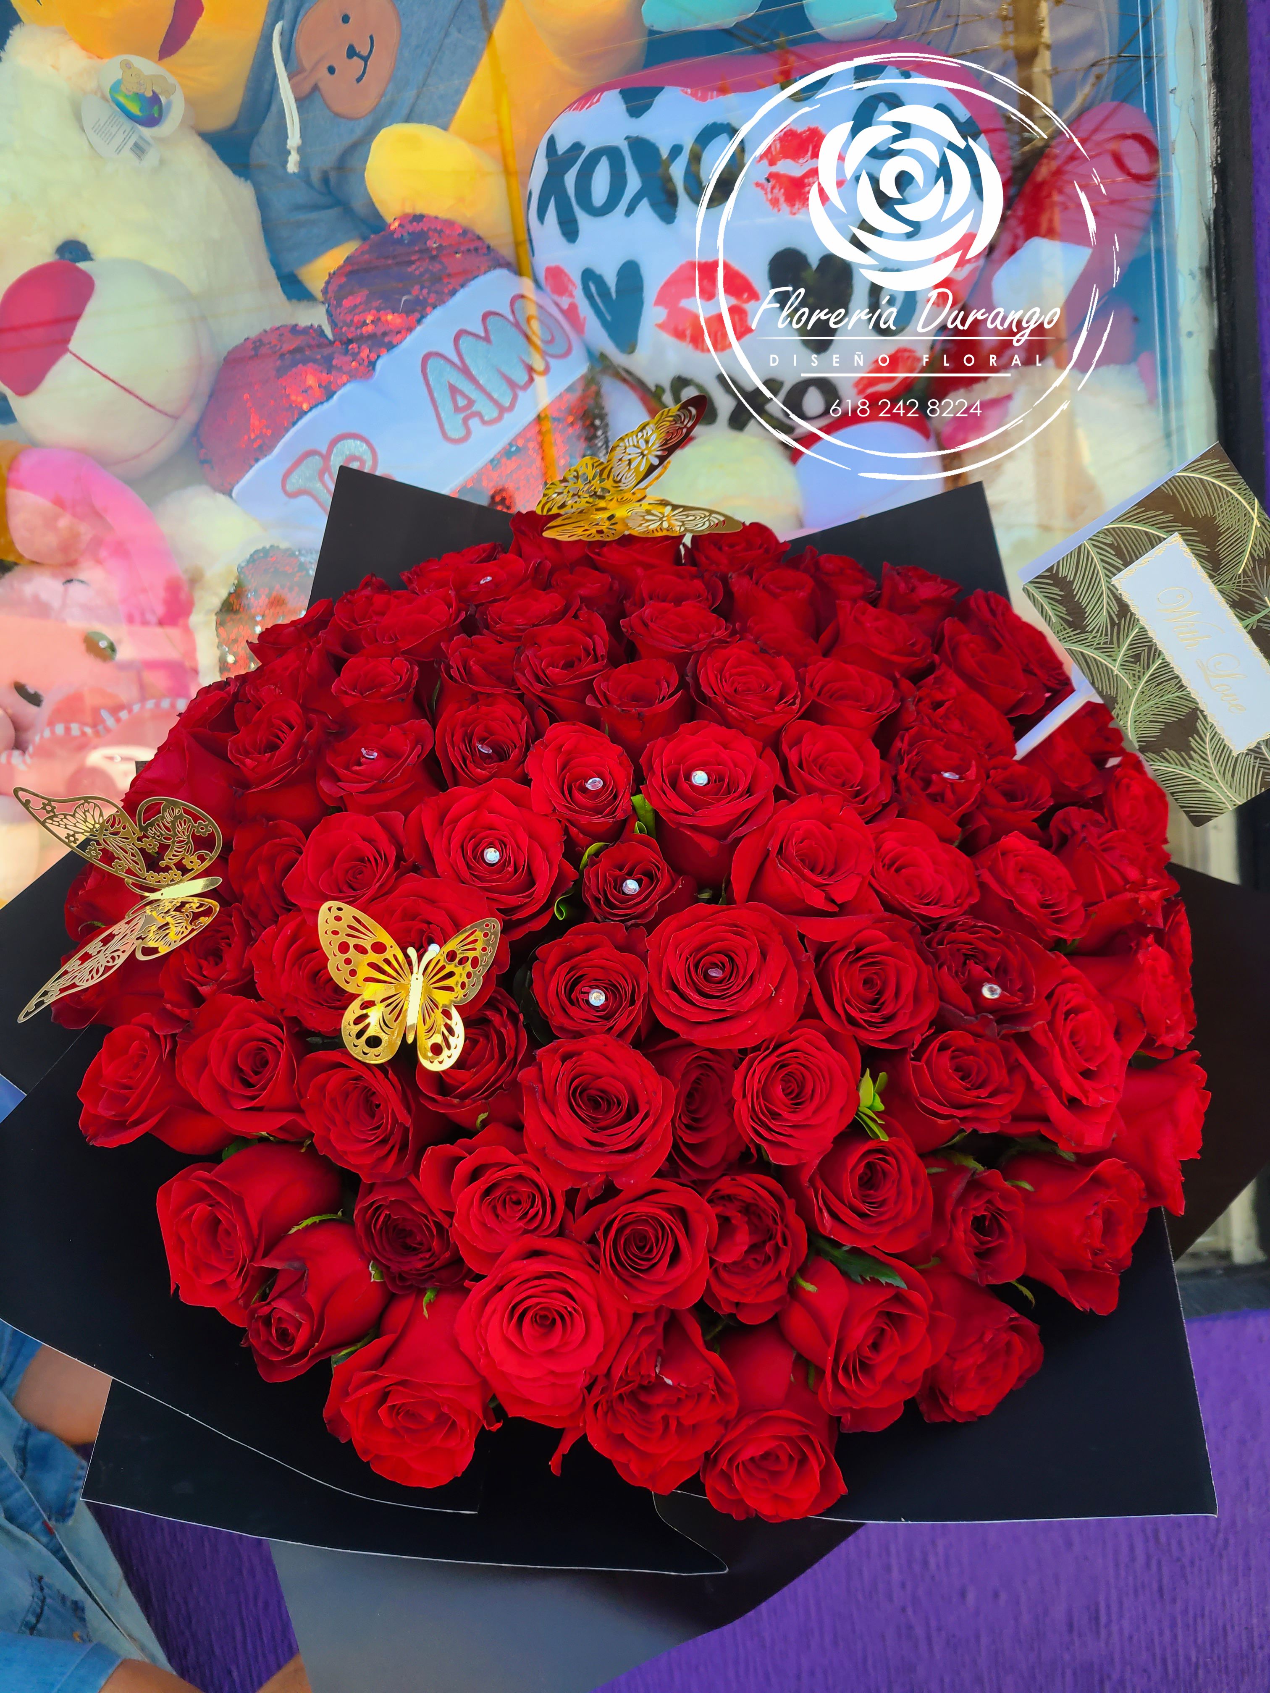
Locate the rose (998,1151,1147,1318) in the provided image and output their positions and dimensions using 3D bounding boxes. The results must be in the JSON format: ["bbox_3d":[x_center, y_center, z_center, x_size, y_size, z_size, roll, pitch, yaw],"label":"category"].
[{"bbox_3d":[0.194,0.174,0.575,0.061,0.061,0.055,0,-6,-35],"label":"rose"}]

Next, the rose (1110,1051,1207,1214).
[{"bbox_3d":[0.229,0.127,0.588,0.056,0.064,0.064,10,-8,28],"label":"rose"}]

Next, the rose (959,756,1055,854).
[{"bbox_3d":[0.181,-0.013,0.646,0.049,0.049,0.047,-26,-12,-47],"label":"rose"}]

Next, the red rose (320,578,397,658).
[{"bbox_3d":[-0.158,-0.123,0.735,0.050,0.048,0.050,-20,39,-8],"label":"red rose"}]

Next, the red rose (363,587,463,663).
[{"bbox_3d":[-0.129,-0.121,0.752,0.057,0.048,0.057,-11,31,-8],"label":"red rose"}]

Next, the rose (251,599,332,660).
[{"bbox_3d":[-0.207,-0.128,0.779,0.053,0.048,0.053,-44,25,-28],"label":"rose"}]

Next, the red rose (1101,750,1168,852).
[{"bbox_3d":[0.277,-0.023,0.712,0.049,0.049,0.048,0,-25,-41],"label":"red rose"}]

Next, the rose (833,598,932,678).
[{"bbox_3d":[0.140,-0.108,0.735,0.058,0.052,0.058,15,51,0],"label":"rose"}]

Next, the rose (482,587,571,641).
[{"bbox_3d":[-0.058,-0.112,0.685,0.049,0.047,0.049,-5,36,-4],"label":"rose"}]

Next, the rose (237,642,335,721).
[{"bbox_3d":[-0.211,-0.097,0.788,0.057,0.052,0.057,-3,48,18],"label":"rose"}]

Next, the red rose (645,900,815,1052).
[{"bbox_3d":[0.037,0.051,0.505,0.061,0.061,0.050,0,-18,2],"label":"red rose"}]

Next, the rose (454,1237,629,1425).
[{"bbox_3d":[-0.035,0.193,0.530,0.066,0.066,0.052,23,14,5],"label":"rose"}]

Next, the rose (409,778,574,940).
[{"bbox_3d":[-0.066,0.011,0.611,0.070,0.070,0.054,-6,-29,6],"label":"rose"}]

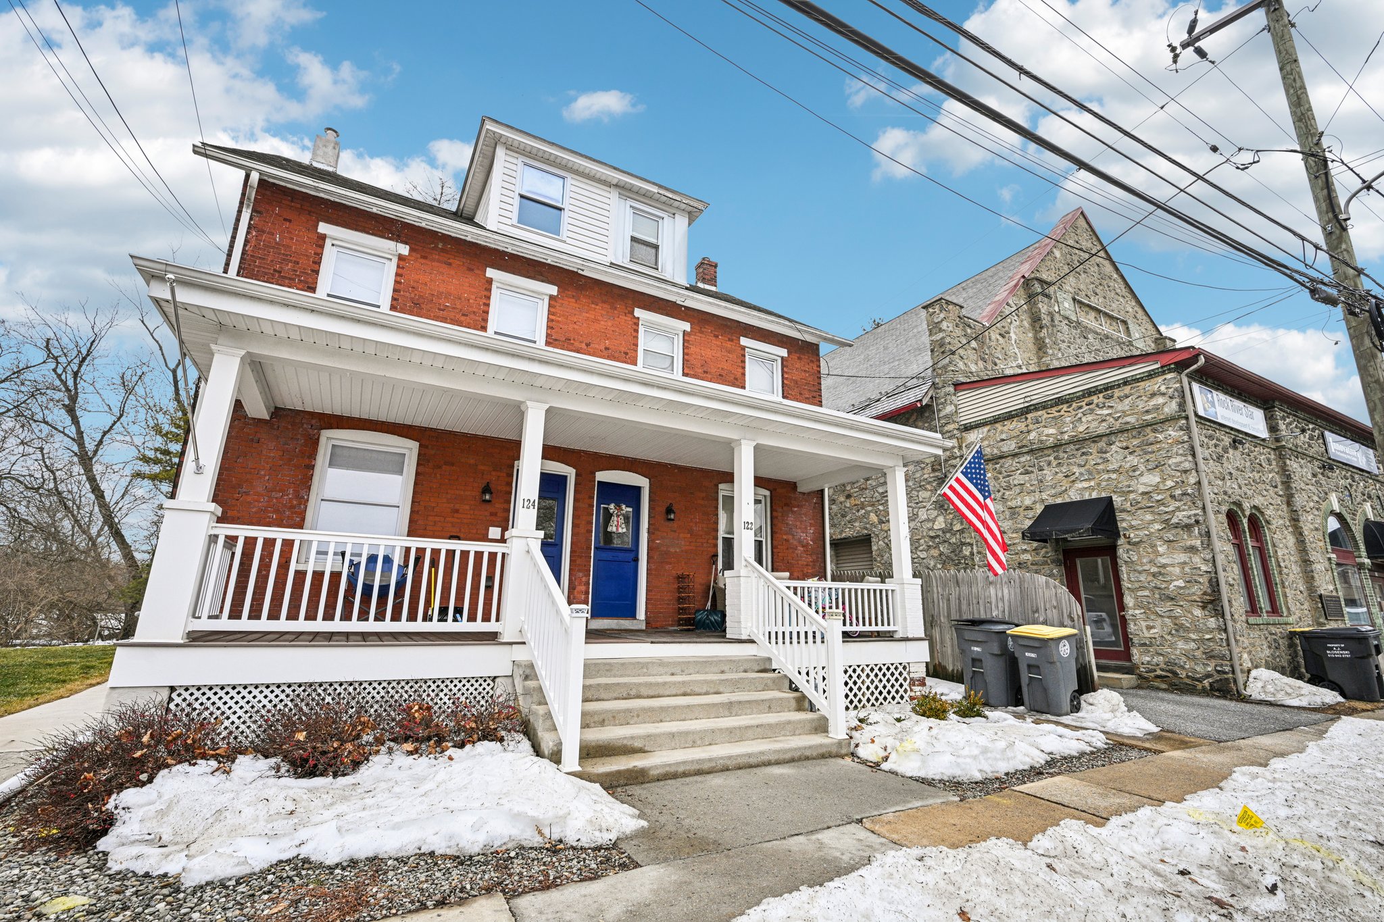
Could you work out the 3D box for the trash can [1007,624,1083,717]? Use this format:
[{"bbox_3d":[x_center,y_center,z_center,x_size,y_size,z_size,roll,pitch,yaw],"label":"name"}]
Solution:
[{"bbox_3d":[4.976,2.932,8.667,0.750,1.080,0.650,9,-15,-28],"label":"trash can"}]

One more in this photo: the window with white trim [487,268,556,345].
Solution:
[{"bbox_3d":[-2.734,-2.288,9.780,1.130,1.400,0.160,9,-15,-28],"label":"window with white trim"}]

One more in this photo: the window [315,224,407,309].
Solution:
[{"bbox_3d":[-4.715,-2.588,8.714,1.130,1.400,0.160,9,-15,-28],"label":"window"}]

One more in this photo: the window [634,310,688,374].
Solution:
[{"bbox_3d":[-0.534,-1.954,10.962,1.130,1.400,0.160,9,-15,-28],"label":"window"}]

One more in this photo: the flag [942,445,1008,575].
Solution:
[{"bbox_3d":[3.877,0.694,8.510,0.250,1.800,0.930,9,-15,-28],"label":"flag"}]

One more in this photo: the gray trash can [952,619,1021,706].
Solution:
[{"bbox_3d":[4.528,2.992,9.101,0.820,1.140,0.710,9,-15,-28],"label":"gray trash can"}]

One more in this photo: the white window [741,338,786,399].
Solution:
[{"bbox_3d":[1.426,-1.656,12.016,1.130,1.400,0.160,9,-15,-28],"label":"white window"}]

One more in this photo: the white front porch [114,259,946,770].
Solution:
[{"bbox_3d":[-0.722,0.943,7.705,9.900,4.400,4.250,9,-15,-28],"label":"white front porch"}]

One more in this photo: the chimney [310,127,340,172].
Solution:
[{"bbox_3d":[-7.606,-6.477,12.802,0.450,1.000,0.450,9,-15,-28],"label":"chimney"}]

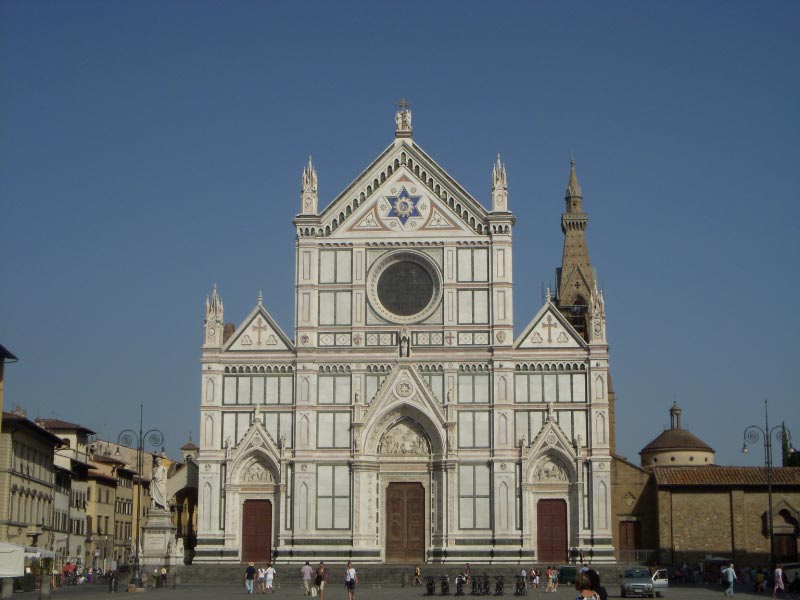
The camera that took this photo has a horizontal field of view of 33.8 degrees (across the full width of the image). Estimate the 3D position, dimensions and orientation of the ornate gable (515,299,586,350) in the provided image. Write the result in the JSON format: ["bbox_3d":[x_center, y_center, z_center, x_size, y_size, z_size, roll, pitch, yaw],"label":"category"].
[{"bbox_3d":[15.593,2.689,136.458,7.502,5.348,1.200,0,-12,2],"label":"ornate gable"}]

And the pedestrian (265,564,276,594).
[{"bbox_3d":[-7.204,15.533,73.438,0.580,1.620,0.450,-1,-11,5],"label":"pedestrian"}]

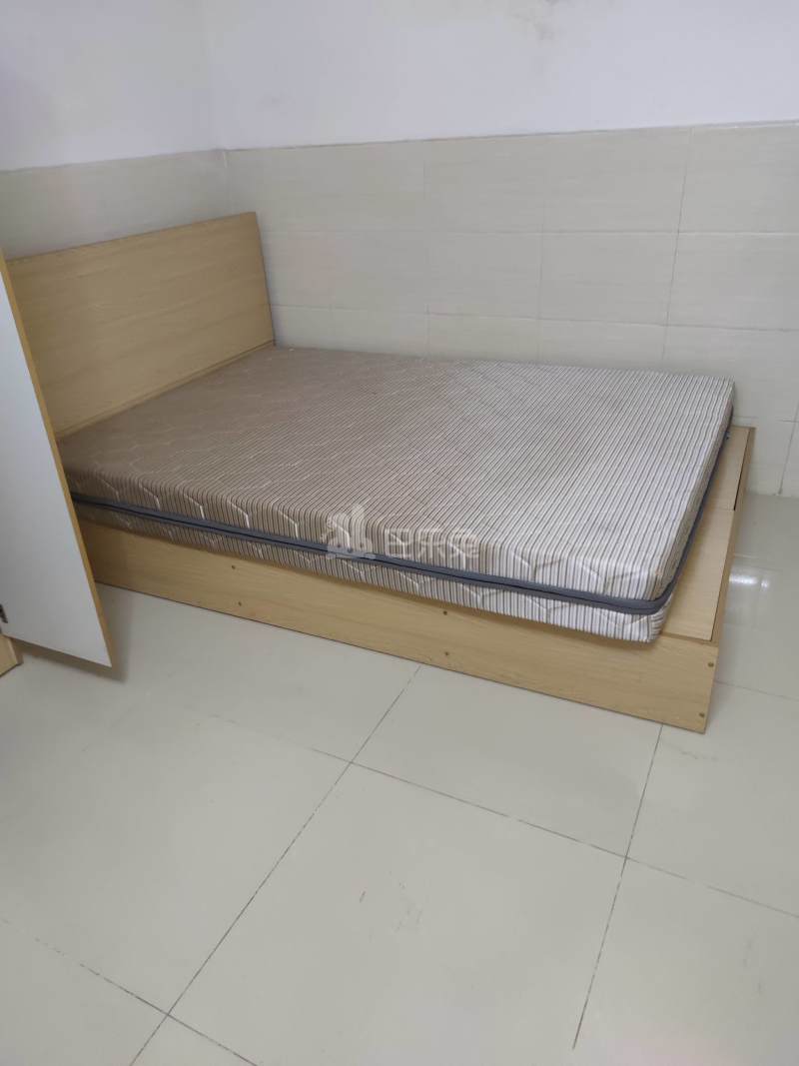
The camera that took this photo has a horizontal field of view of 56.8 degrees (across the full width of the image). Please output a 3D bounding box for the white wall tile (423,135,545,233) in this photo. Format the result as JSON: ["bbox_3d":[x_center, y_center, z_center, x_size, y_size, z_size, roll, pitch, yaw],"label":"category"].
[{"bbox_3d":[0.296,-1.230,2.619,0.452,0.301,0.010,10,31,23],"label":"white wall tile"}]

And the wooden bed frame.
[{"bbox_3d":[0.037,-0.433,2.352,2.008,0.963,1.329,10,32,23],"label":"wooden bed frame"}]

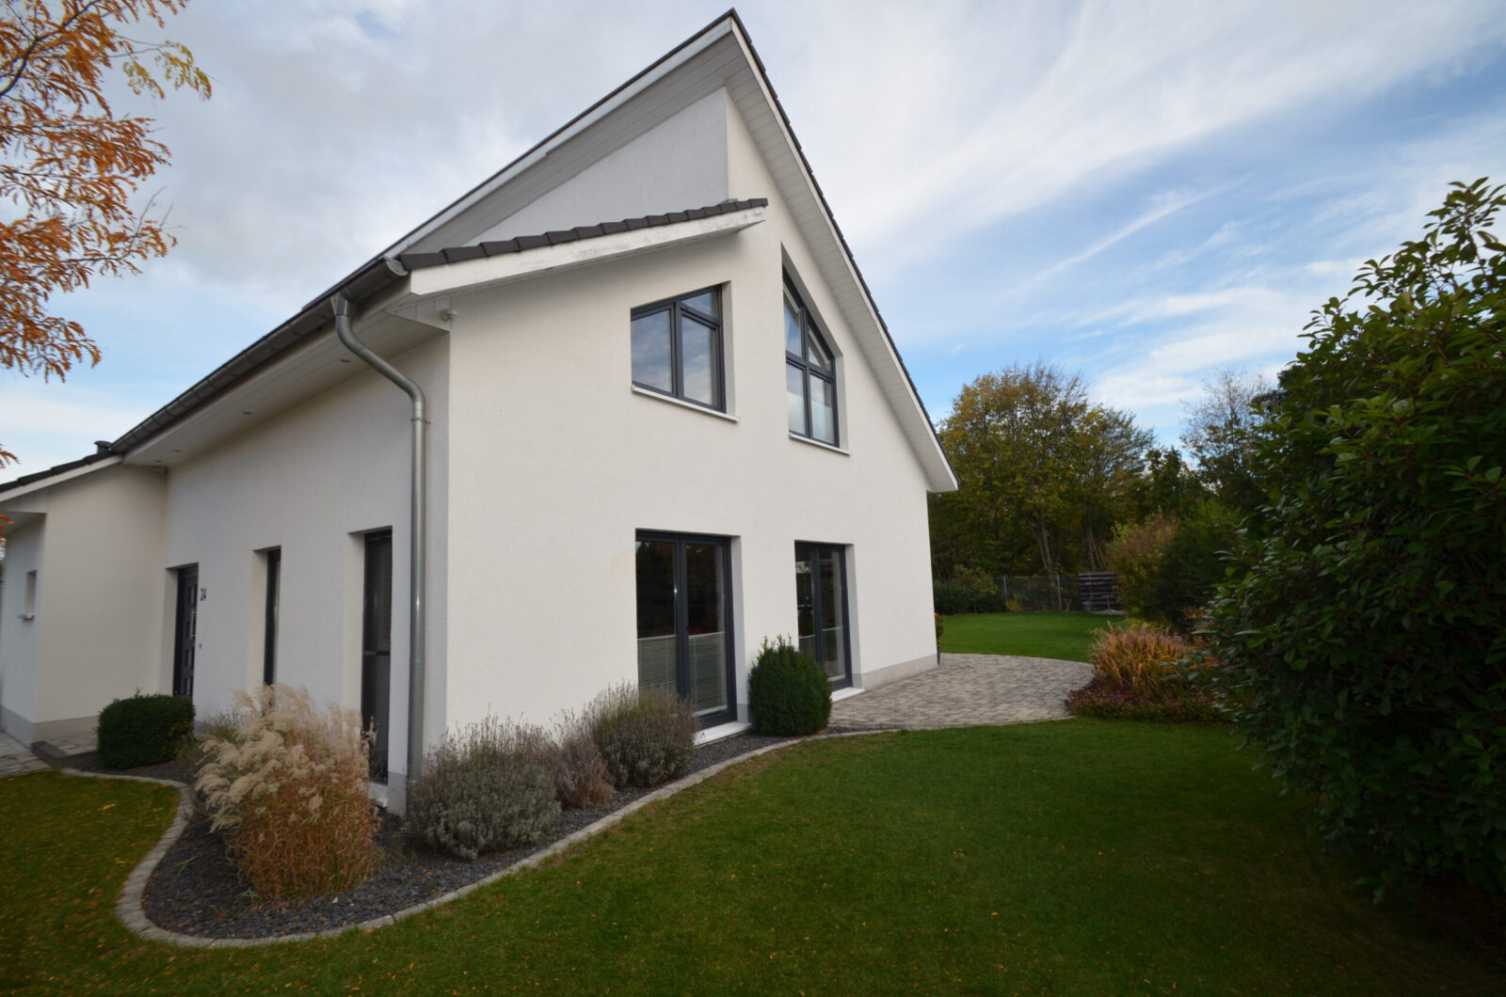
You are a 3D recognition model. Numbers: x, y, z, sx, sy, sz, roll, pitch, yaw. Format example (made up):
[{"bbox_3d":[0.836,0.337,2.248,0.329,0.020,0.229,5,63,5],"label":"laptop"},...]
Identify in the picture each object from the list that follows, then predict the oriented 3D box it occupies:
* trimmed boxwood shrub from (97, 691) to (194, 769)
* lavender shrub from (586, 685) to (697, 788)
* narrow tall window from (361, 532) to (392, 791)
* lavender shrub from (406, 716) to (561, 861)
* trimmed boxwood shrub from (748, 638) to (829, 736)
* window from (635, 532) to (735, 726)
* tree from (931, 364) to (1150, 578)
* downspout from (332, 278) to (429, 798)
[{"bbox_3d":[-6.552,2.501,6.796,0.850,0.630,0.660,-8,-9,35],"label":"trimmed boxwood shrub"},{"bbox_3d":[-0.940,2.020,5.330,0.850,0.740,0.950,-8,-9,35],"label":"lavender shrub"},{"bbox_3d":[-3.037,1.296,5.236,0.780,2.066,0.100,-8,-9,35],"label":"narrow tall window"},{"bbox_3d":[-1.770,1.890,4.170,0.880,0.760,0.980,-8,-9,35],"label":"lavender shrub"},{"bbox_3d":[0.400,2.030,6.900,0.880,0.980,0.920,-3,-7,0],"label":"trimmed boxwood shrub"},{"bbox_3d":[-0.737,1.463,6.670,0.100,2.169,1.665,-8,-9,35],"label":"window"},{"bbox_3d":[12.540,-0.641,27.300,9.600,10.400,8.200,-6,-8,24],"label":"tree"},{"bbox_3d":[-2.588,0.464,4.306,0.120,3.654,0.702,-8,-9,35],"label":"downspout"}]

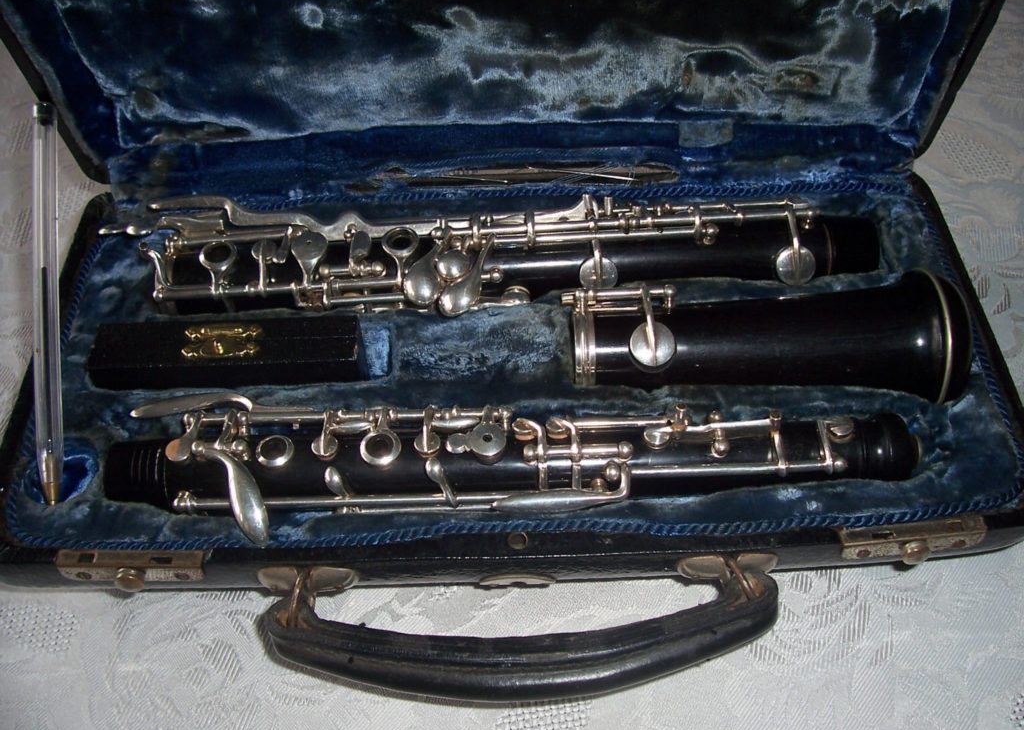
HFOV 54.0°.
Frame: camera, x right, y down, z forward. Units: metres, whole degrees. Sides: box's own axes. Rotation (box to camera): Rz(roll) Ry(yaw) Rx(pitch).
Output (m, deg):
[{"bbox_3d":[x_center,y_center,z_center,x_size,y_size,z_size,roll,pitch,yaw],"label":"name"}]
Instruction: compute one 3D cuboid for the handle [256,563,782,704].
[{"bbox_3d":[0.003,0.075,0.283,0.145,0.018,0.035,-1,51,0],"label":"handle"}]

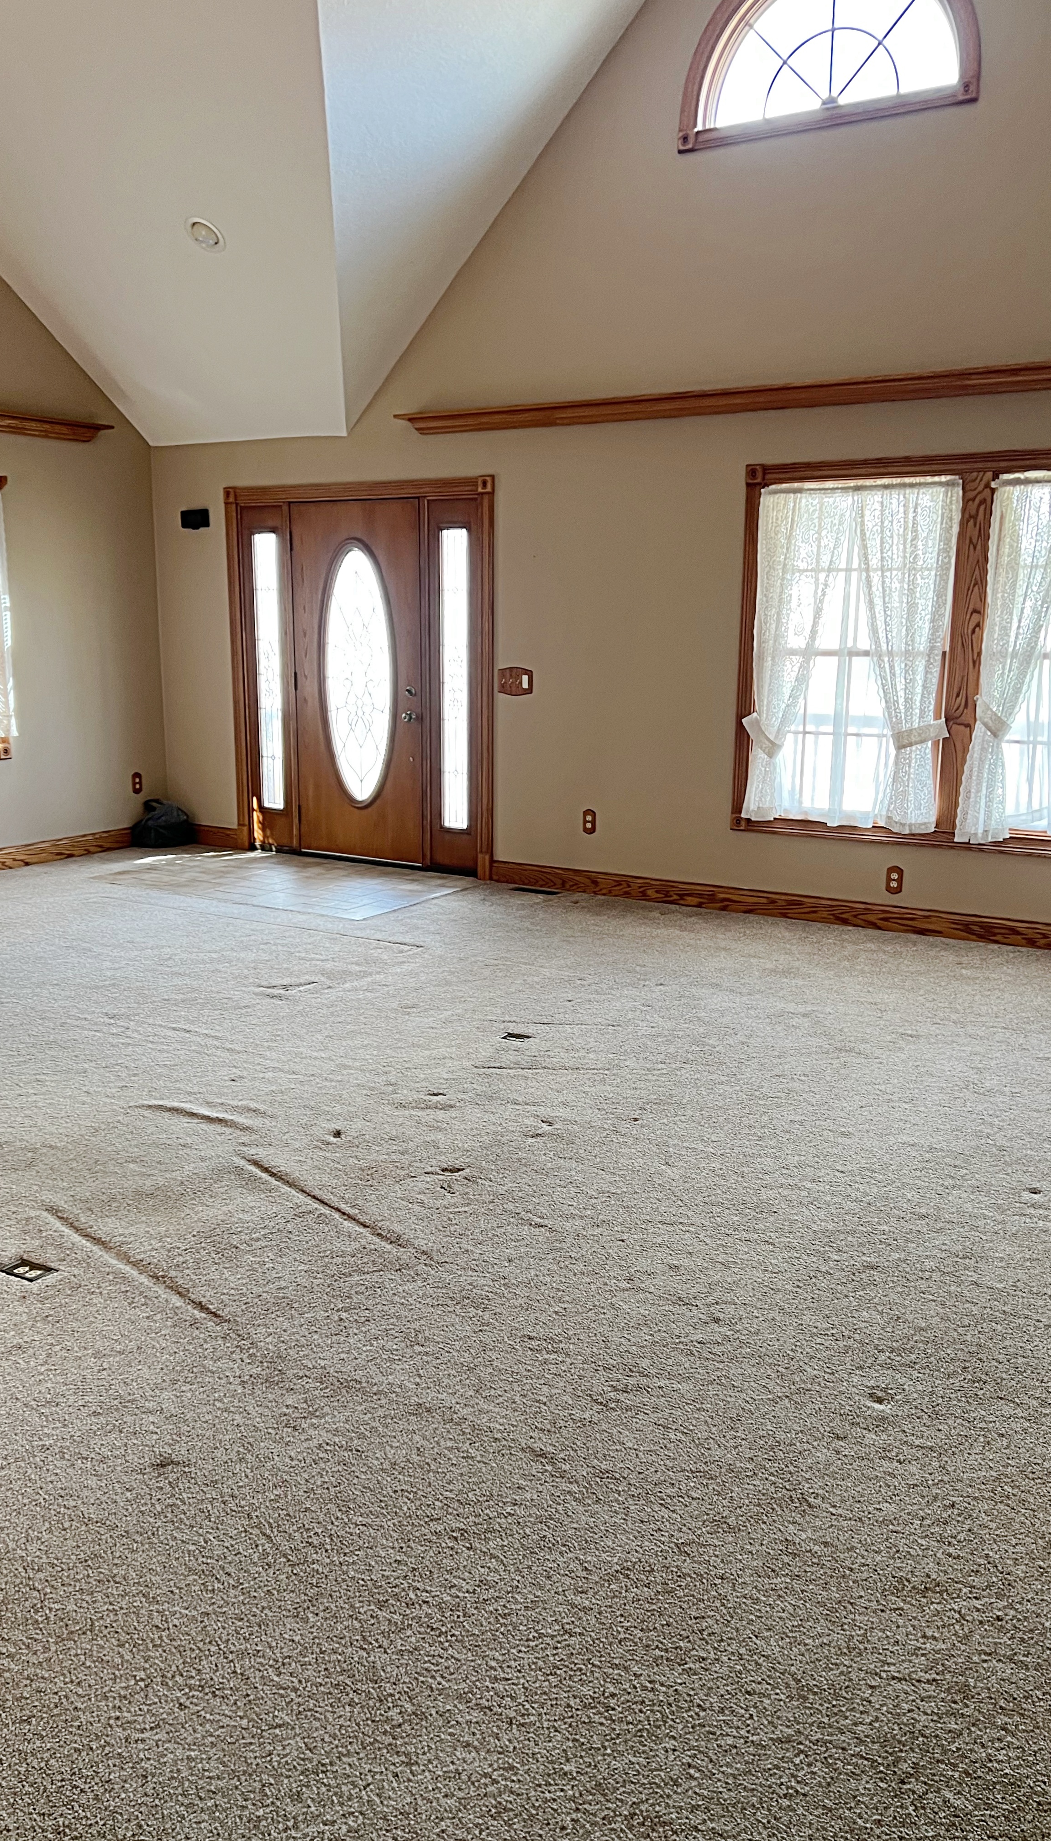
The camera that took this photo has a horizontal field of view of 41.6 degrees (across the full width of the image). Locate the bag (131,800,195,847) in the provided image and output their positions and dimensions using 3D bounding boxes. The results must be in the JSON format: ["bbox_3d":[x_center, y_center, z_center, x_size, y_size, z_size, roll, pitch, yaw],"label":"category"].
[{"bbox_3d":[-2.306,-0.616,8.823,0.370,0.280,0.270,-3,13,-13],"label":"bag"}]

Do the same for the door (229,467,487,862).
[{"bbox_3d":[-0.980,-1.390,8.010,1.870,2.140,0.130,8,14,31],"label":"door"}]

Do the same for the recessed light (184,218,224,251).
[{"bbox_3d":[-1.540,-3.324,6.688,0.190,0.040,0.190,8,-22,31],"label":"recessed light"}]

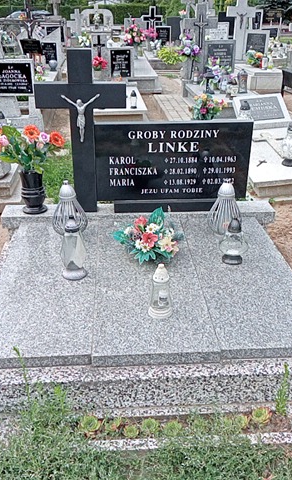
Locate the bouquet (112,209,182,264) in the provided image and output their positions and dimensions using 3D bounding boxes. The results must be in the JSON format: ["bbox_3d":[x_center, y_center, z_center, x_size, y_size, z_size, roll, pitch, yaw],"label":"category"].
[{"bbox_3d":[0.008,-0.056,2.675,0.360,0.240,0.290,-1,27,-3],"label":"bouquet"}]

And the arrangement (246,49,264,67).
[{"bbox_3d":[1.742,-2.888,8.195,0.290,0.275,0.260,-1,27,-3],"label":"arrangement"}]

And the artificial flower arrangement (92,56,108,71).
[{"bbox_3d":[-0.799,-3.087,9.055,0.280,0.260,0.240,-1,25,-3],"label":"artificial flower arrangement"}]

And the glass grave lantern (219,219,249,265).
[{"bbox_3d":[0.485,0.003,2.849,0.159,0.250,0.159,-1,25,-3],"label":"glass grave lantern"}]

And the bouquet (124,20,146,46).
[{"bbox_3d":[-0.184,-3.611,9.048,0.380,0.420,0.350,-1,27,-3],"label":"bouquet"}]

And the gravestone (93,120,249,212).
[{"bbox_3d":[0.161,-0.439,3.115,0.920,0.530,0.120,-1,27,-3],"label":"gravestone"}]

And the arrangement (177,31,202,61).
[{"bbox_3d":[0.608,-2.764,7.396,0.345,0.390,0.320,-1,27,-3],"label":"arrangement"}]

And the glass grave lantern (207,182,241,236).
[{"bbox_3d":[0.439,-0.195,2.891,0.190,0.300,0.190,-1,27,-3],"label":"glass grave lantern"}]

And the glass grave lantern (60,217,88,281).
[{"bbox_3d":[-0.375,0.035,2.683,0.135,0.333,0.135,-1,25,-3],"label":"glass grave lantern"}]

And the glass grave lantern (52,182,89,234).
[{"bbox_3d":[-0.481,-0.207,3.213,0.216,0.327,0.216,-1,25,-3],"label":"glass grave lantern"}]

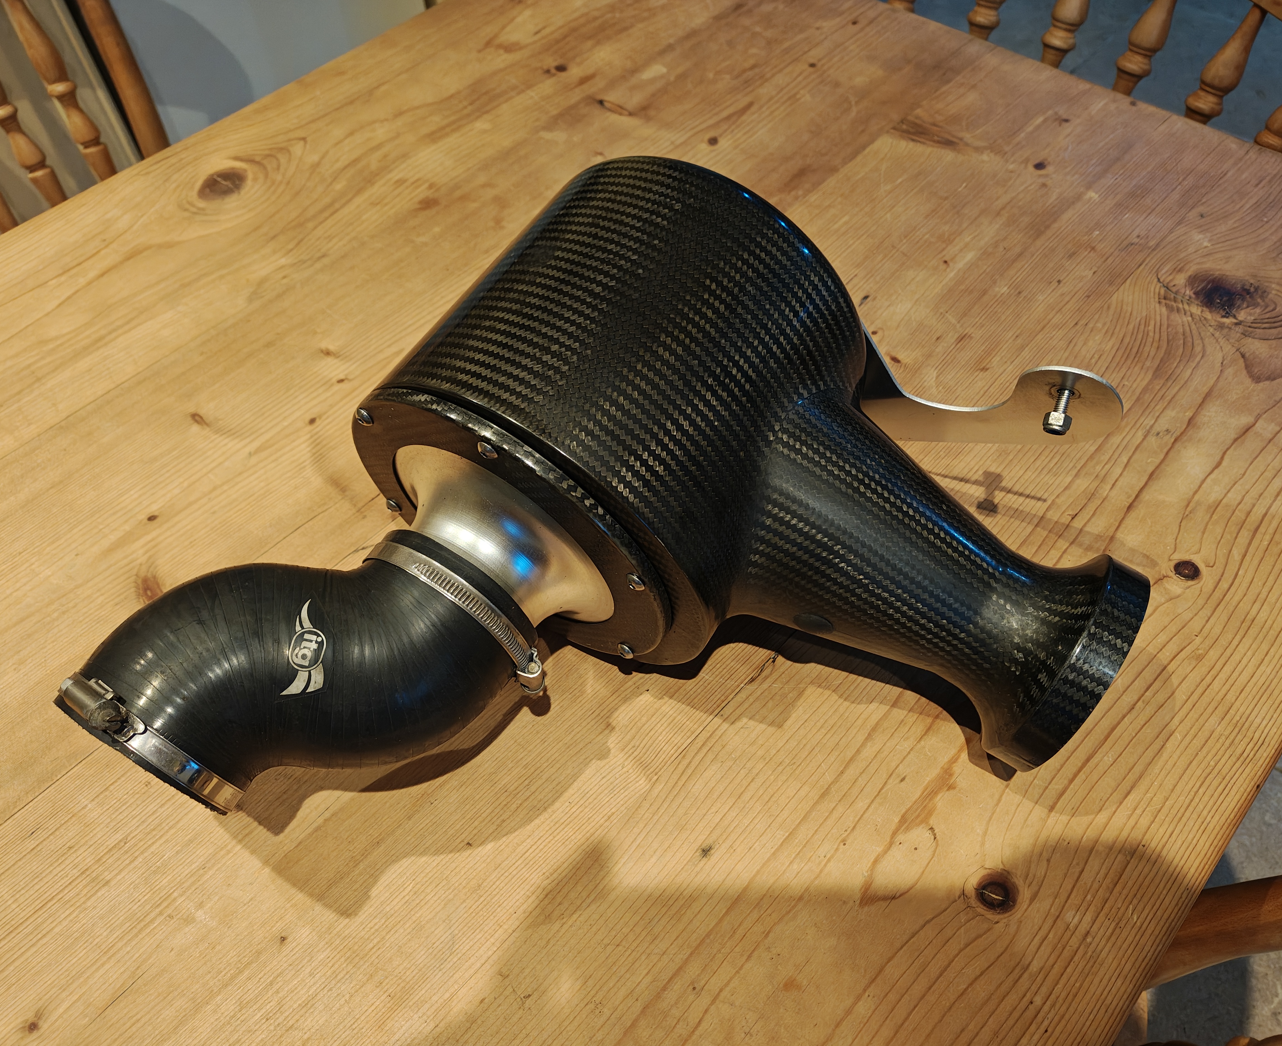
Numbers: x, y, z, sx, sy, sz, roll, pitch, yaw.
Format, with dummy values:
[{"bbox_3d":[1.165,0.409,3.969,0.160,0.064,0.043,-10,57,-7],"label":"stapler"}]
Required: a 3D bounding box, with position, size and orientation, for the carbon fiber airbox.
[{"bbox_3d":[0.052,-0.016,0.454,0.332,0.194,0.164,26,59,20],"label":"carbon fiber airbox"}]

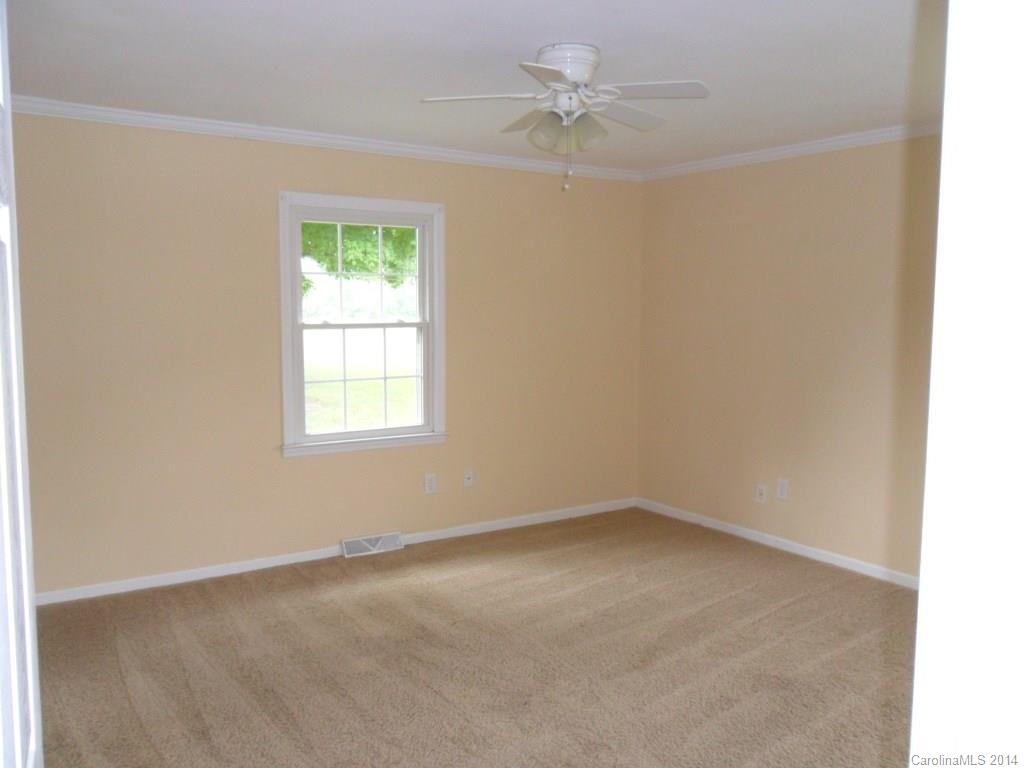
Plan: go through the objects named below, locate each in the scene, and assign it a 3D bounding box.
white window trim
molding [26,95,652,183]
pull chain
[{"bbox_3d":[-0.857,-0.345,4.745,1.035,1.480,0.100,-3,6,-32],"label":"white window trim"},{"bbox_3d":[-0.721,-1.370,4.683,3.983,0.078,0.068,-3,6,-32],"label":"molding"},{"bbox_3d":[0.207,-0.858,2.980,0.032,0.280,0.030,0,5,0],"label":"pull chain"}]

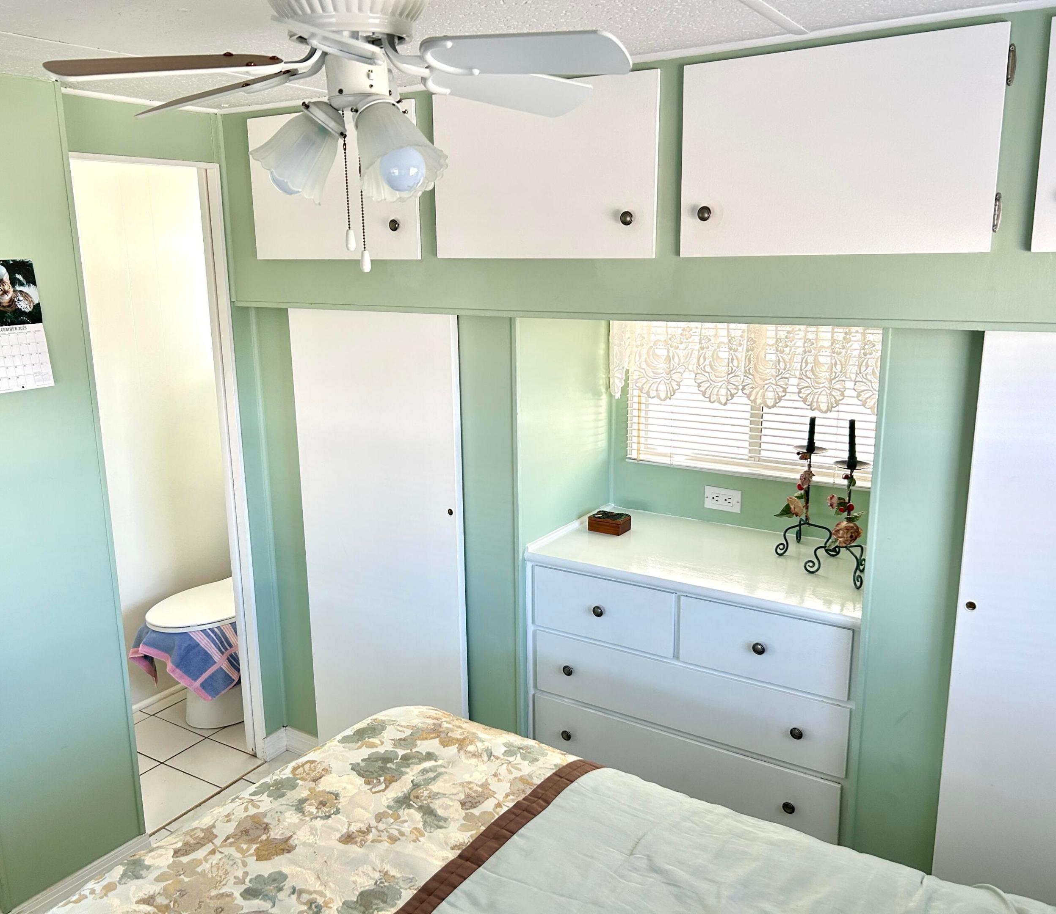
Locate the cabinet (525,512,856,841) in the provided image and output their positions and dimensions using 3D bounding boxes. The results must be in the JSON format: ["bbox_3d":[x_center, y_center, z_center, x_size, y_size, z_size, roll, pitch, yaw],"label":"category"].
[{"bbox_3d":[0.518,0.715,2.610,0.915,0.925,0.545,7,15,33],"label":"cabinet"}]

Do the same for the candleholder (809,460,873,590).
[{"bbox_3d":[0.789,0.160,2.283,0.150,0.298,0.150,7,15,33],"label":"candleholder"}]

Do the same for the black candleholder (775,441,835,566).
[{"bbox_3d":[0.767,0.117,2.473,0.150,0.298,0.150,7,15,33],"label":"black candleholder"}]

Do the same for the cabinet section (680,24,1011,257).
[{"bbox_3d":[0.698,-0.642,1.979,0.617,0.397,0.380,7,15,32],"label":"cabinet section"}]

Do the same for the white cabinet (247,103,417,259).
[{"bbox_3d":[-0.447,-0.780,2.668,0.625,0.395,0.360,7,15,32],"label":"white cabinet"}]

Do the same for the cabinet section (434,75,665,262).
[{"bbox_3d":[0.127,-0.712,2.333,0.616,0.399,0.380,7,15,32],"label":"cabinet section"}]

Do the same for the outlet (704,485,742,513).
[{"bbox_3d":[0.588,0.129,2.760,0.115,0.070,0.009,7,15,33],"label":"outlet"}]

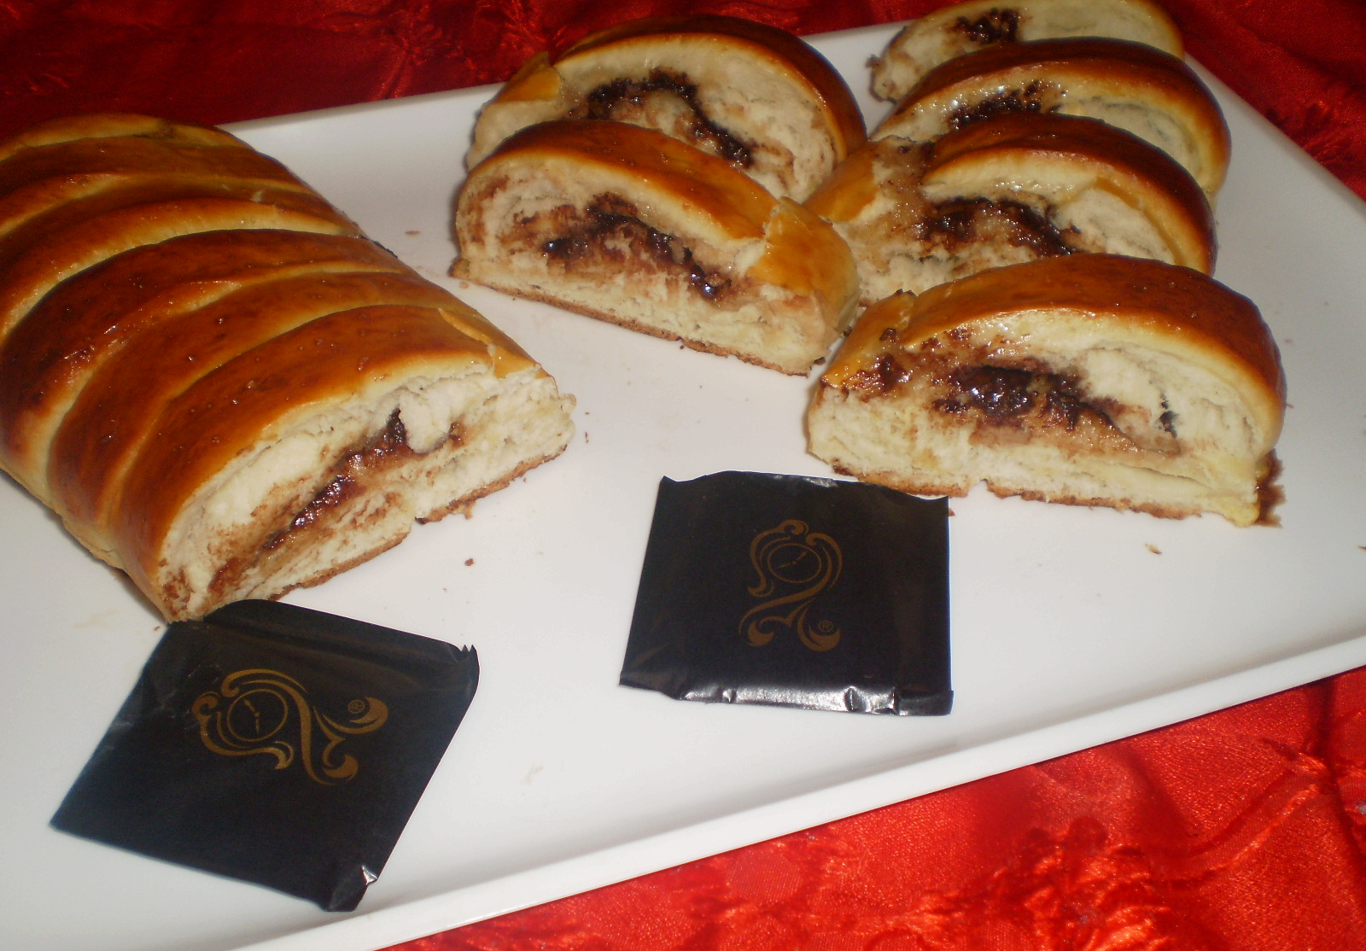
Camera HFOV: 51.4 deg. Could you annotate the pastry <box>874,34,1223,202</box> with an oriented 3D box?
[{"bbox_3d":[0.088,-0.085,0.336,0.083,0.039,0.019,8,45,8],"label":"pastry"}]

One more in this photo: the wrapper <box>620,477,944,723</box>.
[{"bbox_3d":[0.020,0.020,0.257,0.055,0.005,0.053,4,44,6],"label":"wrapper"}]

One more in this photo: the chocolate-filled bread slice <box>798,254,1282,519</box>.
[{"bbox_3d":[0.071,-0.019,0.270,0.089,0.041,0.021,9,44,11],"label":"chocolate-filled bread slice"}]

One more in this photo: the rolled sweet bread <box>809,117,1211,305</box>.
[{"bbox_3d":[0.073,-0.054,0.306,0.084,0.042,0.021,15,46,17],"label":"rolled sweet bread"}]

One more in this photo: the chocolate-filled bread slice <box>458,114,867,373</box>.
[{"bbox_3d":[-0.008,-0.053,0.309,0.096,0.040,0.018,17,47,19],"label":"chocolate-filled bread slice"}]

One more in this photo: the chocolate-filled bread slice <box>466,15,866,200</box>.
[{"bbox_3d":[-0.004,-0.090,0.346,0.095,0.042,0.016,4,44,6],"label":"chocolate-filled bread slice"}]

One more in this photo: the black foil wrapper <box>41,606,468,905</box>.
[{"bbox_3d":[-0.069,0.043,0.235,0.054,0.005,0.051,10,45,11],"label":"black foil wrapper"}]

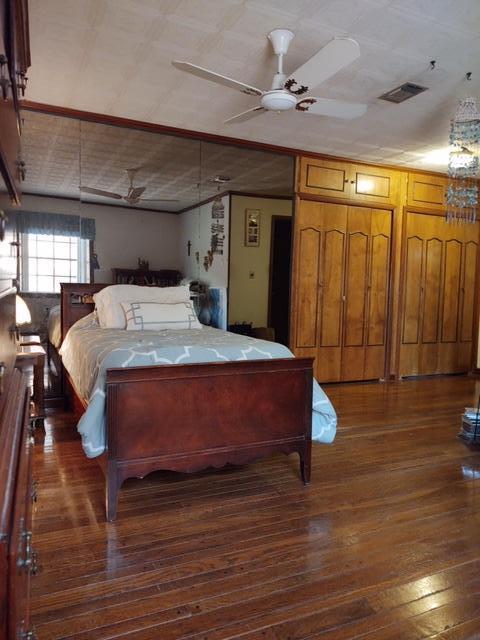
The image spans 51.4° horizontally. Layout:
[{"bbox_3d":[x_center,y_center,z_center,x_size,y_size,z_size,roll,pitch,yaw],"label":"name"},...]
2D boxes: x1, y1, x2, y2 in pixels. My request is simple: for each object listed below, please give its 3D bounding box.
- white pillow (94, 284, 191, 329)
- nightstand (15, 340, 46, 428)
[{"bbox_3d":[-0.778,-0.110,4.019,0.740,0.350,0.210,-1,-10,-26],"label":"white pillow"},{"bbox_3d":[-1.732,0.488,3.813,0.450,0.525,0.500,-1,5,-26],"label":"nightstand"}]

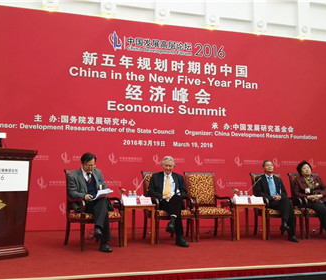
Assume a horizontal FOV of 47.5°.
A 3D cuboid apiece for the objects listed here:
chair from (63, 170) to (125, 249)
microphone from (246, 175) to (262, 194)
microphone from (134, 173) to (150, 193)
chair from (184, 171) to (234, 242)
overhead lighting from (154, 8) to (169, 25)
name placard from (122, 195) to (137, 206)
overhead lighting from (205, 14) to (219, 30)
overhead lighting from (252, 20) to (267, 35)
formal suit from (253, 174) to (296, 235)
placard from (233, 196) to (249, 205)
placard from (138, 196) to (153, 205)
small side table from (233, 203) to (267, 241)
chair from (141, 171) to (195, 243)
[{"bbox_3d":[-0.942,0.912,5.035,0.610,1.030,0.660,6,-9,-36],"label":"chair"},{"bbox_3d":[1.443,0.800,5.962,0.358,0.429,0.090,2,-6,-15],"label":"microphone"},{"bbox_3d":[-0.344,0.716,5.438,0.301,0.453,0.090,5,-7,-33],"label":"microphone"},{"bbox_3d":[0.722,1.023,5.832,0.610,1.030,0.660,2,-8,-13],"label":"chair"},{"bbox_3d":[-0.022,-2.683,8.089,0.300,0.320,0.250,2,-8,-12],"label":"overhead lighting"},{"bbox_3d":[-0.468,0.860,5.124,0.200,0.100,0.080,5,-7,-33],"label":"name placard"},{"bbox_3d":[1.066,-2.531,7.986,0.270,0.300,0.240,2,-6,-13],"label":"overhead lighting"},{"bbox_3d":[2.150,-2.497,8.246,0.270,0.300,0.240,2,-6,-13],"label":"overhead lighting"},{"bbox_3d":[1.878,1.014,6.002,0.550,0.900,0.760,2,-8,-14],"label":"formal suit"},{"bbox_3d":[1.221,0.949,5.769,0.195,0.105,0.080,1,-8,-9],"label":"placard"},{"bbox_3d":[-0.247,0.877,5.270,0.200,0.100,0.080,5,-7,-33],"label":"placard"},{"bbox_3d":[1.299,1.287,5.910,0.480,0.530,0.650,1,-8,-9],"label":"small side table"},{"bbox_3d":[0.049,1.002,5.666,0.625,1.033,0.660,4,-7,-28],"label":"chair"}]

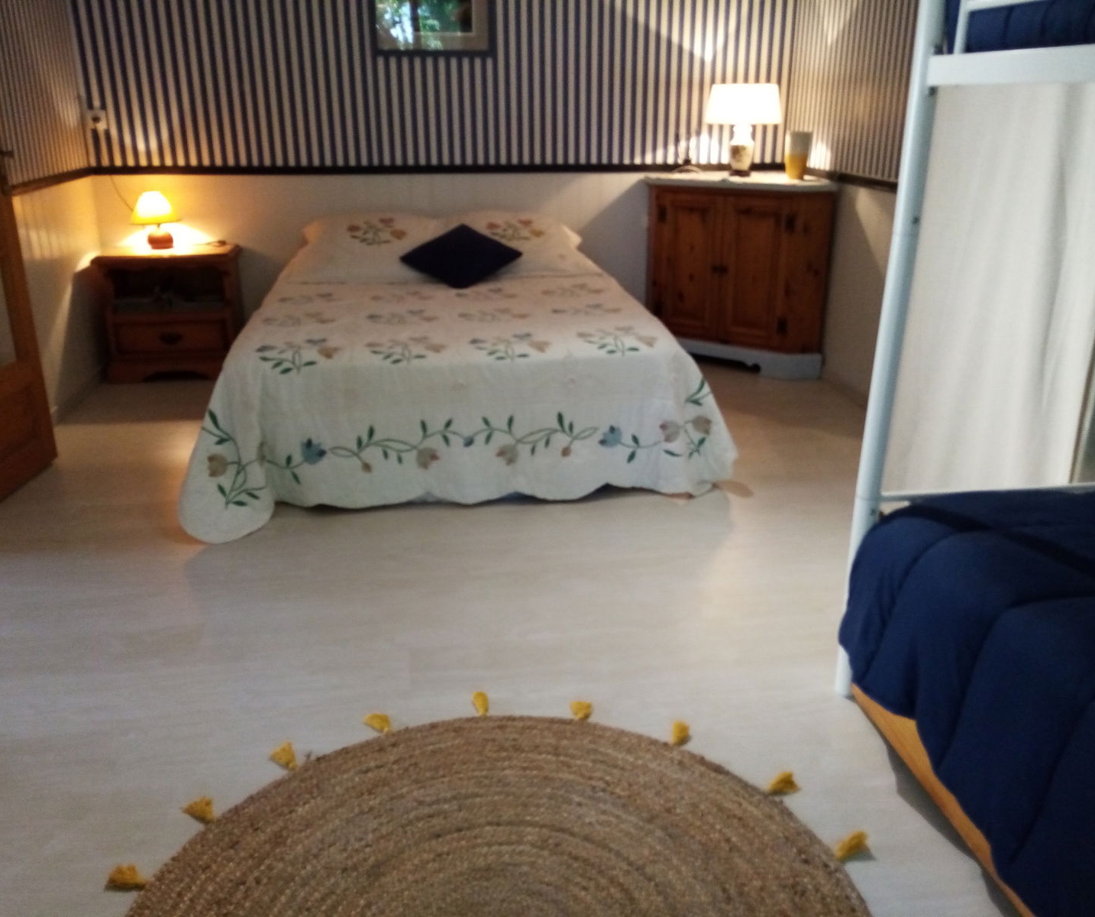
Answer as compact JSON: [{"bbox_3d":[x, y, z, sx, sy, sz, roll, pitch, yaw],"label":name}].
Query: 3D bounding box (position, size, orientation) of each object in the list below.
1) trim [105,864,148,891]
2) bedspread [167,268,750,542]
[{"bbox_3d":[-0.682,0.675,1.485,0.063,0.024,0.048,0,20,0],"label":"trim"},{"bbox_3d":[-0.351,-0.365,3.618,1.650,0.490,1.850,-4,21,-10],"label":"bedspread"}]

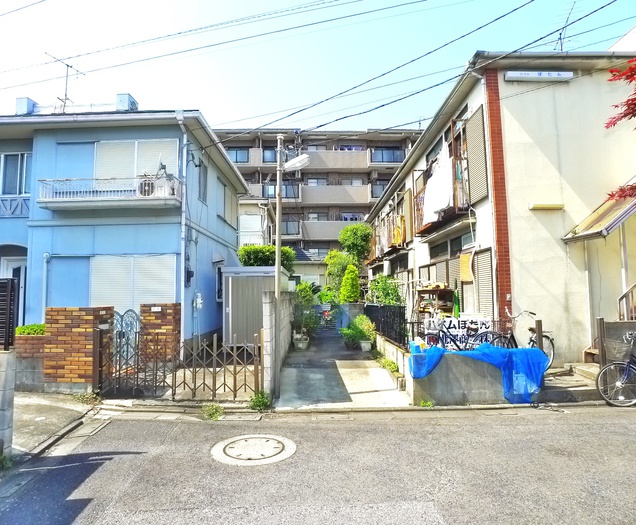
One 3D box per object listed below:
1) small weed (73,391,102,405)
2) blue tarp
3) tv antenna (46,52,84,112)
[{"bbox_3d":[-3.657,2.150,7.700,0.420,0.160,0.270,-1,-4,0],"label":"small weed"},{"bbox_3d":[2.322,1.601,7.000,1.880,0.820,0.400,-1,-4,0],"label":"blue tarp"},{"bbox_3d":[-7.386,-5.160,14.207,0.450,1.500,1.450,-2,-5,18],"label":"tv antenna"}]

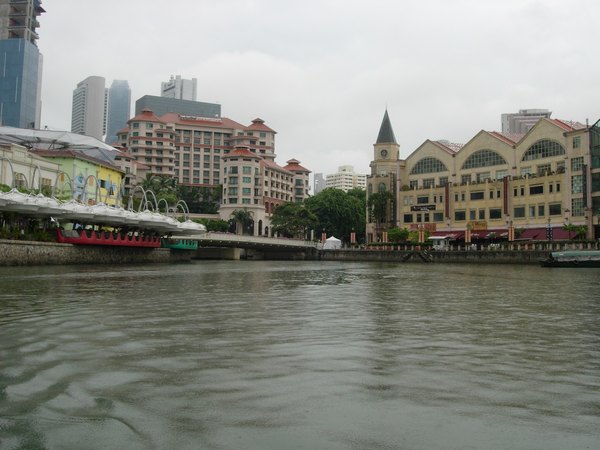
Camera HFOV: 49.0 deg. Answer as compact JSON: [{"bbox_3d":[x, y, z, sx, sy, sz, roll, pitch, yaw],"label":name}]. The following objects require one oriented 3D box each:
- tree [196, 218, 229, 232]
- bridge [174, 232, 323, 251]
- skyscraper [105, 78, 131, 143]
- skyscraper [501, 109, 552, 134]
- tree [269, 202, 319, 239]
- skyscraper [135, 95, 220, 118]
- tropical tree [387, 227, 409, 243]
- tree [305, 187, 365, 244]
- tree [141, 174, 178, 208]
[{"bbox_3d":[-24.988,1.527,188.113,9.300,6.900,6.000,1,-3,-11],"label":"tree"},{"bbox_3d":[-12.242,3.741,148.978,38.000,3.400,8.000,2,-3,-25],"label":"bridge"},{"bbox_3d":[-291.531,-91.848,1055.119,38.000,269.000,38.000,1,-3,-16],"label":"skyscraper"},{"bbox_3d":[188.163,-34.099,547.209,38.000,118.000,28.000,0,-3,6],"label":"skyscraper"},{"bbox_3d":[-1.847,0.088,187.189,14.000,13.200,13.000,1,-3,0],"label":"tree"},{"bbox_3d":[-118.489,-47.140,642.747,76.000,146.000,30.000,2,-3,-31],"label":"skyscraper"},{"bbox_3d":[22.884,2.960,153.035,5.200,4.900,4.800,0,-3,15],"label":"tropical tree"},{"bbox_3d":[9.861,-1.636,188.274,18.000,17.000,16.000,1,-3,0],"label":"tree"},{"bbox_3d":[-47.478,-8.414,222.589,12.500,17.000,11.000,1,-3,-11],"label":"tree"}]

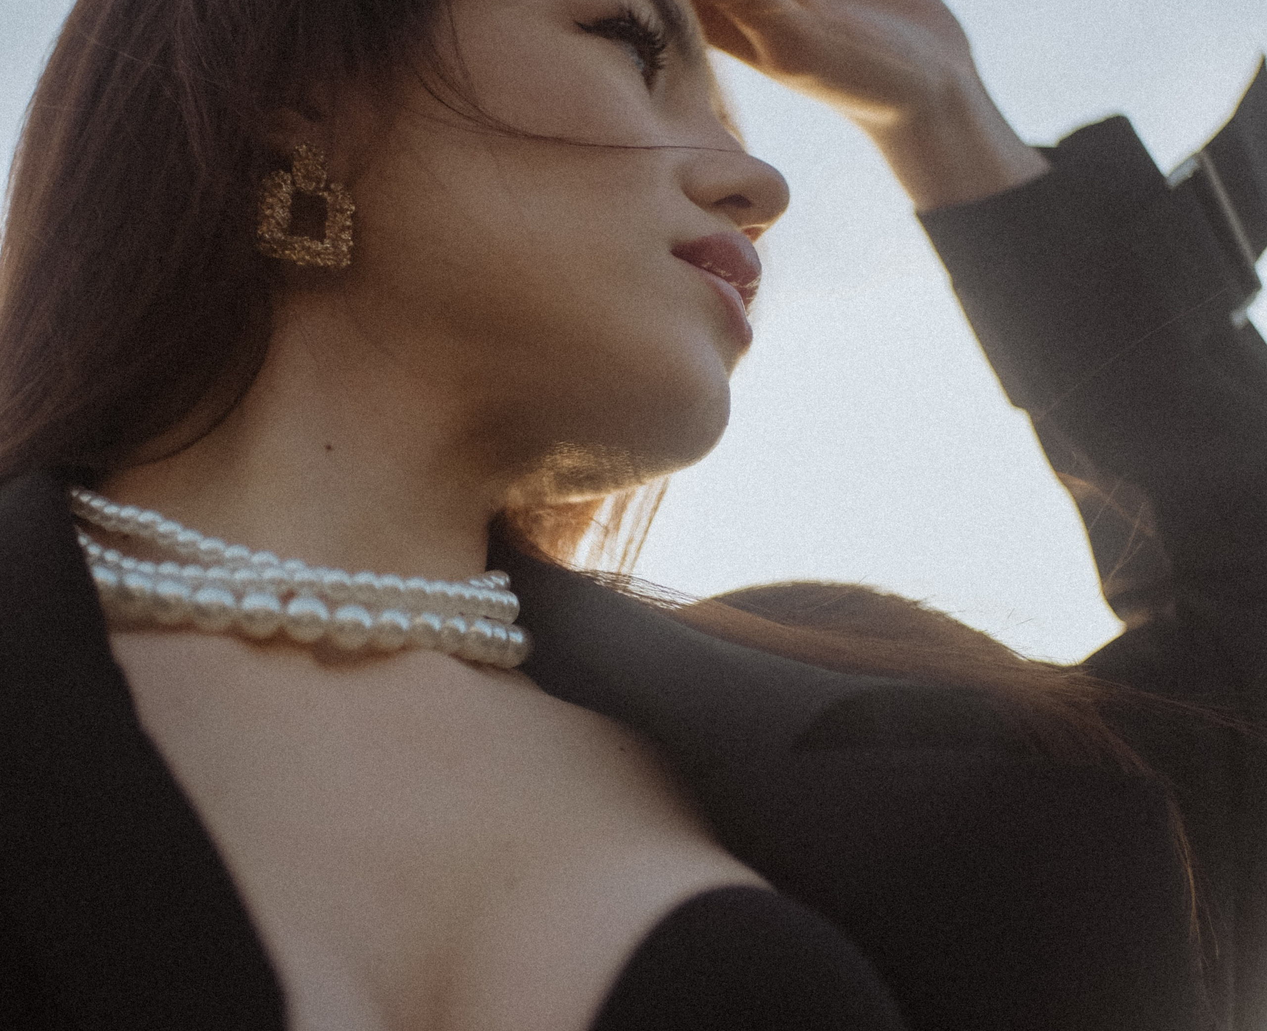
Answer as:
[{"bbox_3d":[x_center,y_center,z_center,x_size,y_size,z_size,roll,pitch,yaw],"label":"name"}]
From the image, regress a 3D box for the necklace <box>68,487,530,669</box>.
[{"bbox_3d":[-0.099,0.014,0.815,0.135,0.045,0.130,6,2,-30],"label":"necklace"}]

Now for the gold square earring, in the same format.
[{"bbox_3d":[-0.097,-0.091,0.830,0.030,0.040,0.009,7,-29,-14],"label":"gold square earring"}]

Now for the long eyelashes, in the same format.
[{"bbox_3d":[-0.003,-0.141,0.840,0.015,0.014,0.033,-13,-30,22],"label":"long eyelashes"}]

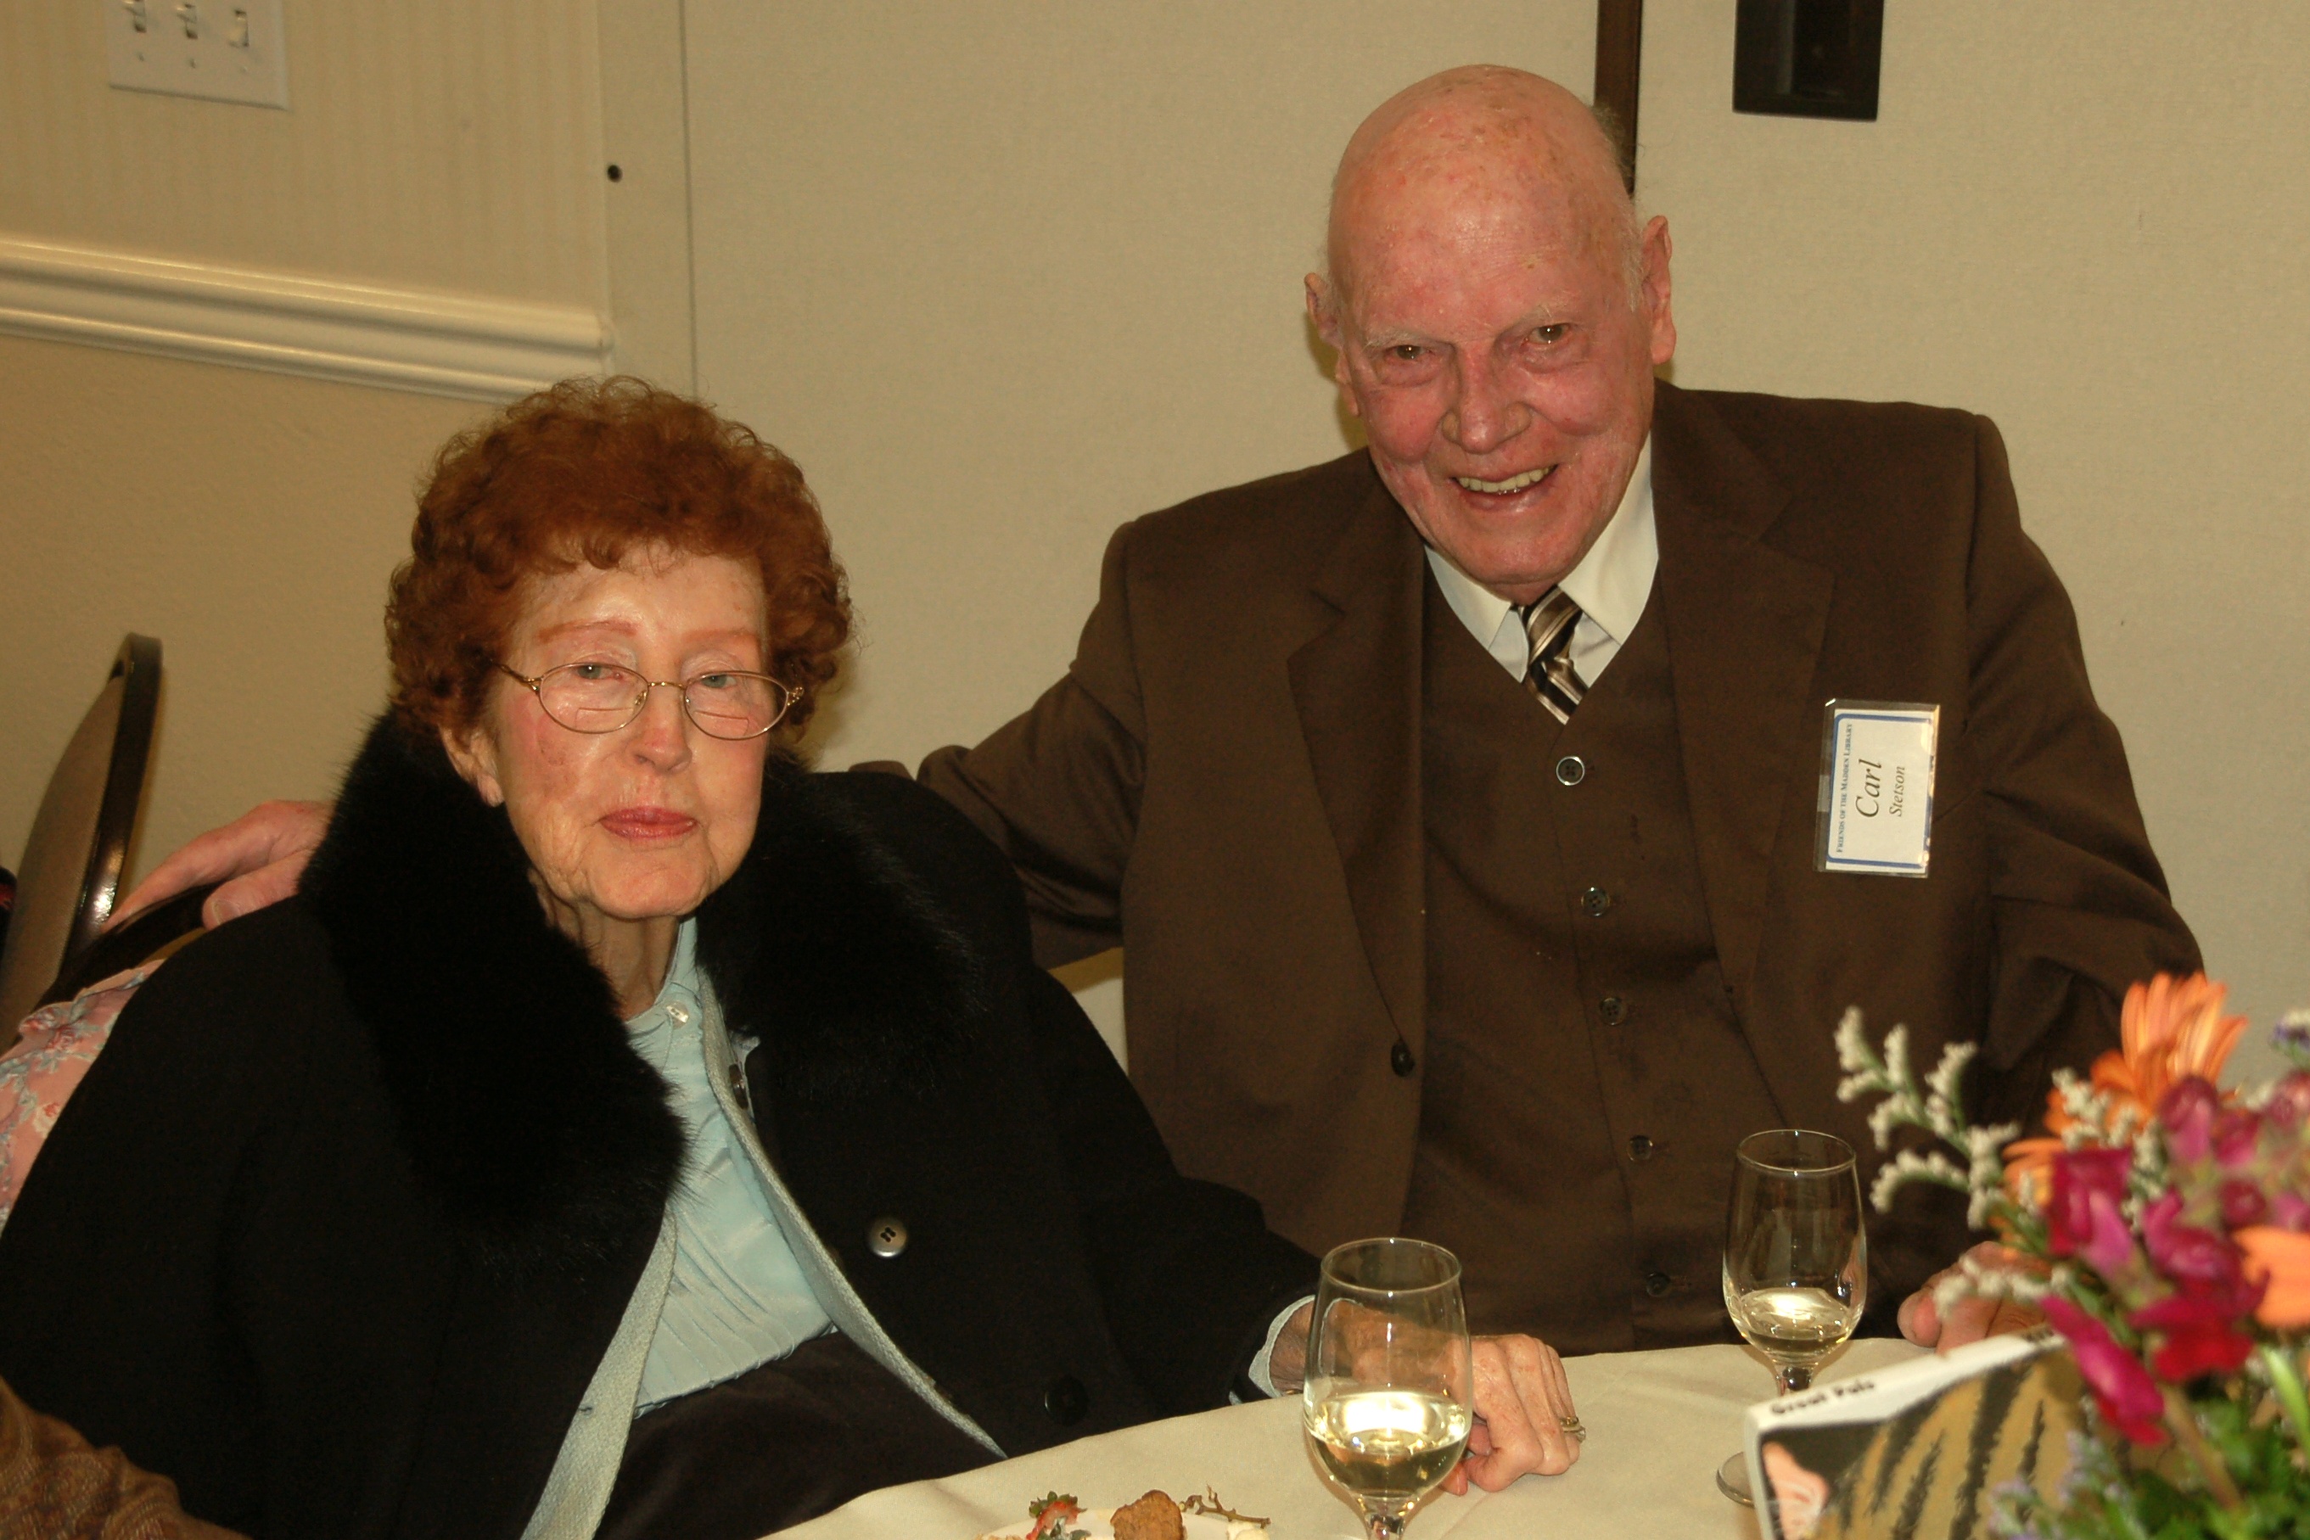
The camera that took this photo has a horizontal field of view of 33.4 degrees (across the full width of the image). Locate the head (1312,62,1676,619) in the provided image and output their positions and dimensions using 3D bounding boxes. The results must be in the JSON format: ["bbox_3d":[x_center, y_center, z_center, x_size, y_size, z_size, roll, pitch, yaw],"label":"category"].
[{"bbox_3d":[0.170,-0.239,1.951,0.188,0.240,0.225,-6,26,13],"label":"head"}]

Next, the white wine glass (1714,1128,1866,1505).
[{"bbox_3d":[0.305,0.264,1.850,0.069,0.174,0.069,0,18,0],"label":"white wine glass"}]

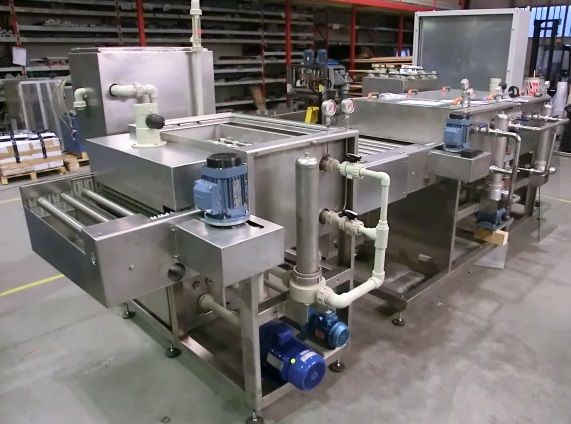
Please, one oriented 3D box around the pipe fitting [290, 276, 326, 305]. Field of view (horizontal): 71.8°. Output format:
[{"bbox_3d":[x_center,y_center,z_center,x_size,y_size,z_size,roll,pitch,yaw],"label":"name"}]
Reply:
[{"bbox_3d":[0.087,0.325,1.654,0.140,0.087,0.139,-18,26,-42],"label":"pipe fitting"}]

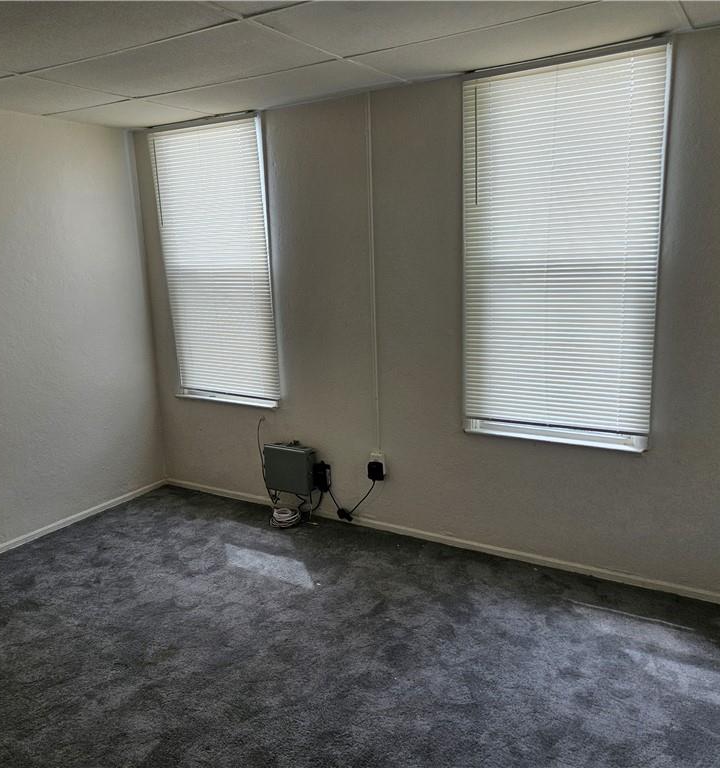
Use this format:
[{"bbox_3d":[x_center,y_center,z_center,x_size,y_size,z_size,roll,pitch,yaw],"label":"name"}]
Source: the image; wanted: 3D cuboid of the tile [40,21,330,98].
[{"bbox_3d":[-0.743,-1.303,2.779,1.219,0.020,0.610,5,13,31],"label":"tile"}]

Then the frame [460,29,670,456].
[{"bbox_3d":[0.873,-0.553,3.054,0.880,1.675,0.090,5,13,31],"label":"frame"}]

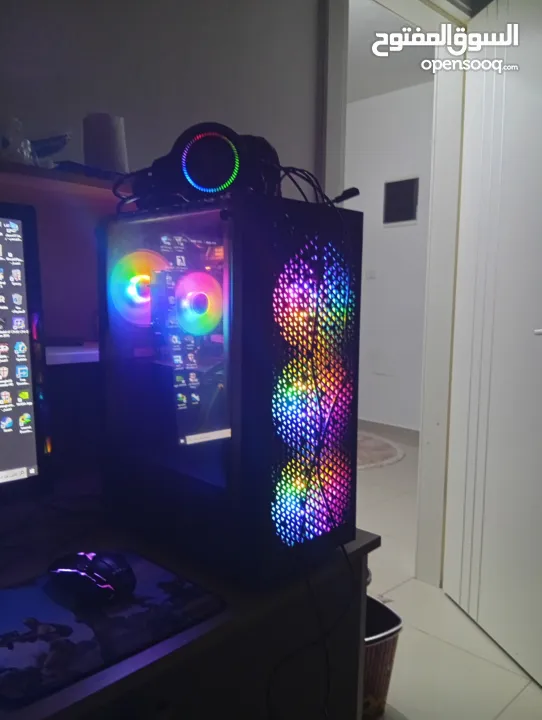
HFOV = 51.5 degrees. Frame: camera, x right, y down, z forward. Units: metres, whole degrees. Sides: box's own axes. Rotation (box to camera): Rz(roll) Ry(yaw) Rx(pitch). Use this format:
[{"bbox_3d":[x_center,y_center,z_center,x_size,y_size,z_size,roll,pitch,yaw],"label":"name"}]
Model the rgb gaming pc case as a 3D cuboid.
[{"bbox_3d":[-0.070,0.023,0.786,0.350,0.434,0.184,7,10,44],"label":"rgb gaming pc case"}]

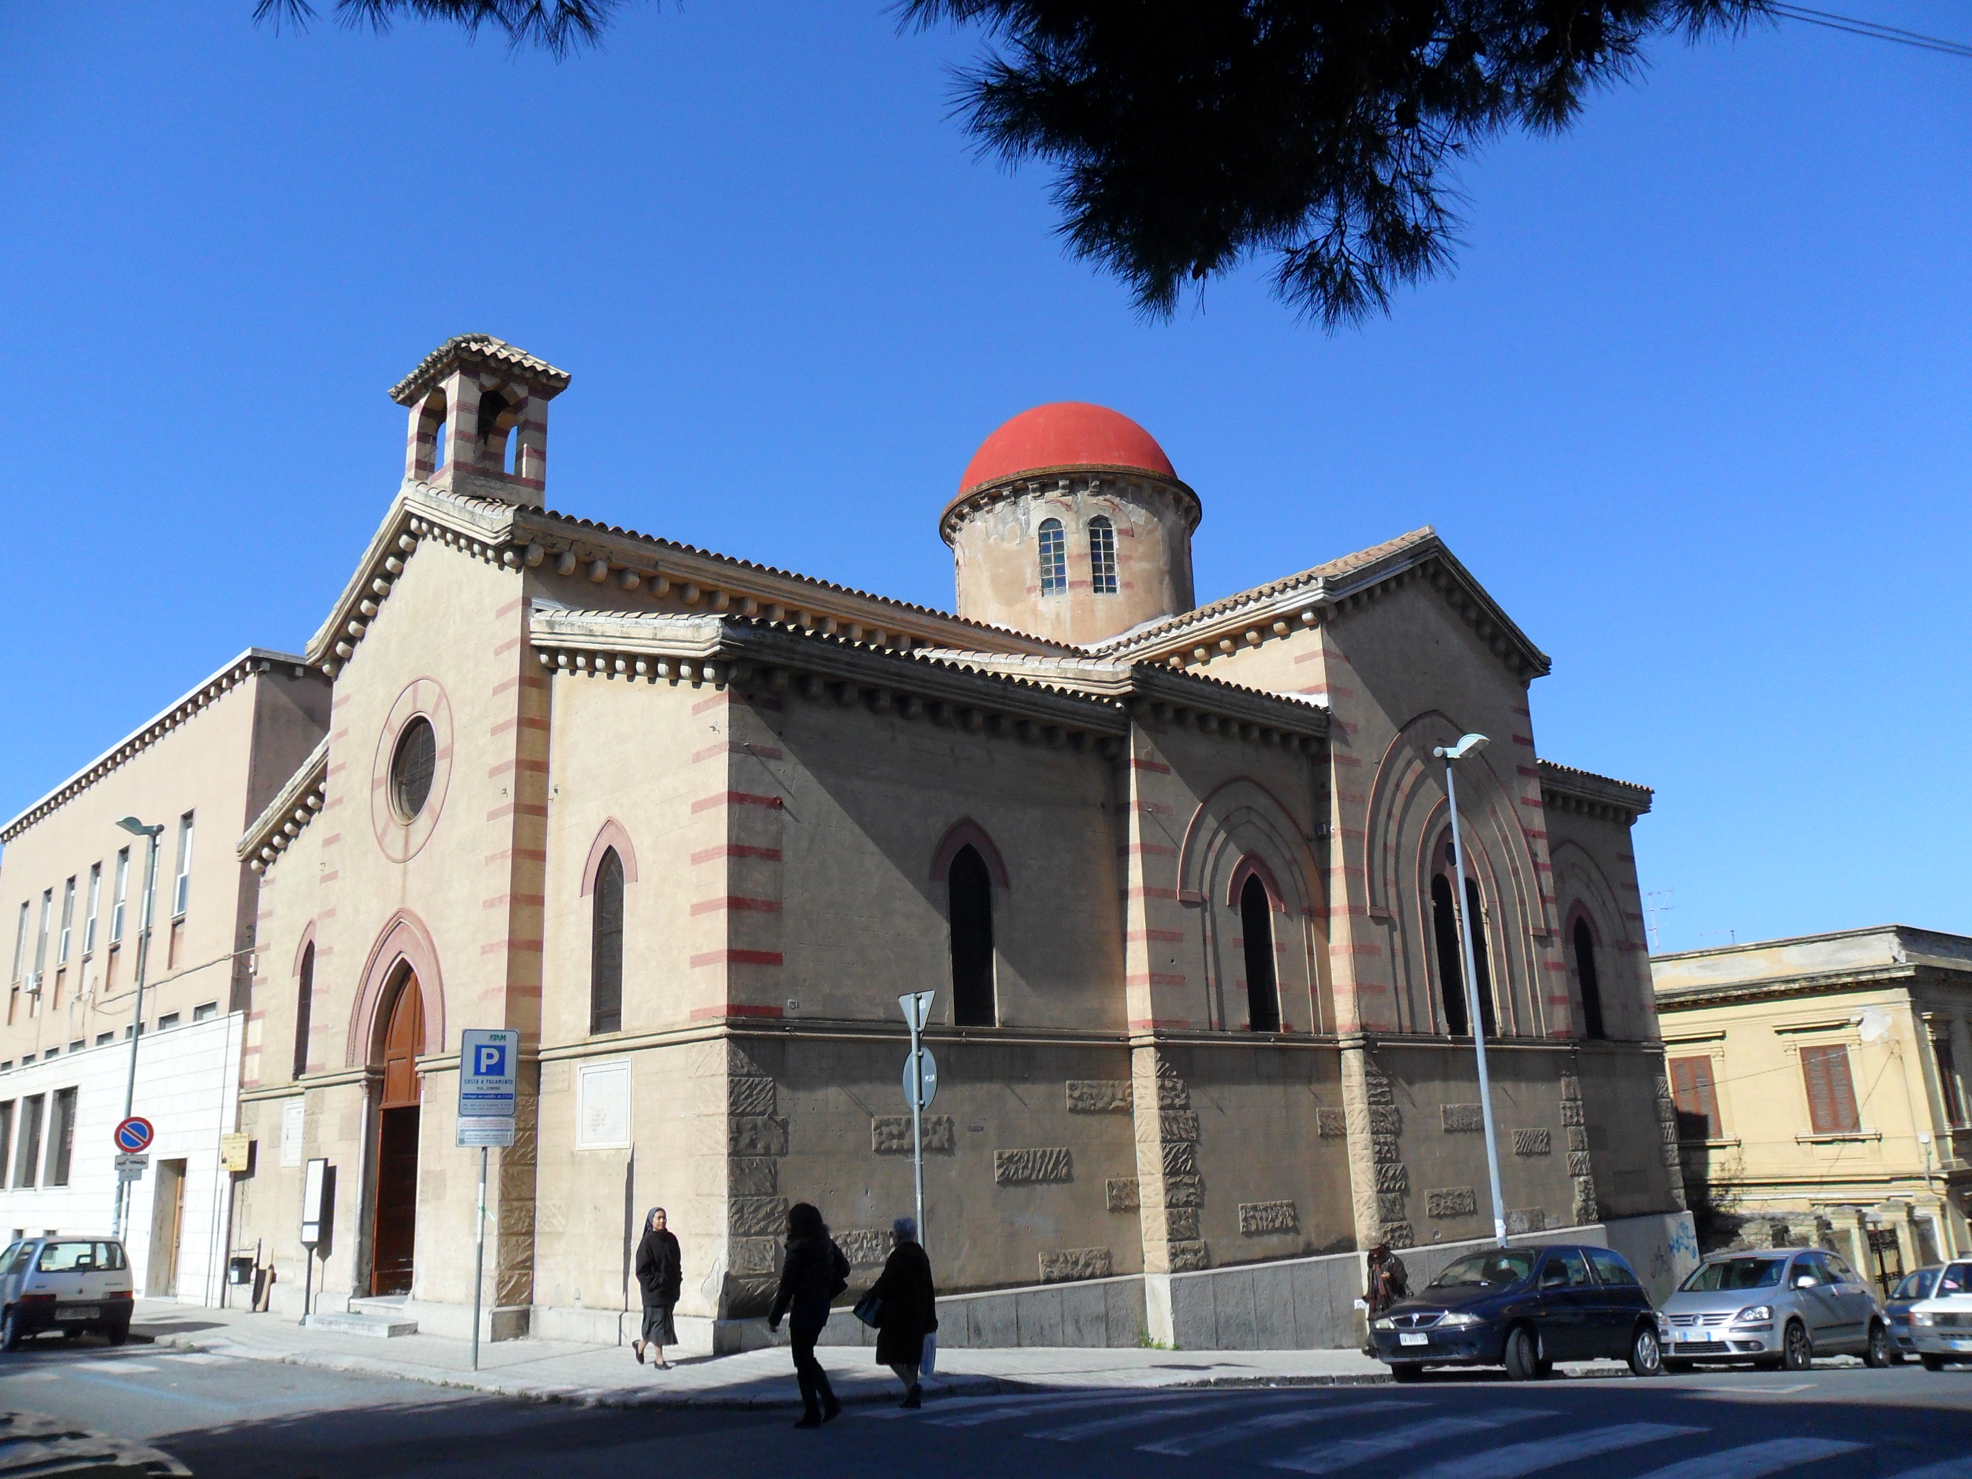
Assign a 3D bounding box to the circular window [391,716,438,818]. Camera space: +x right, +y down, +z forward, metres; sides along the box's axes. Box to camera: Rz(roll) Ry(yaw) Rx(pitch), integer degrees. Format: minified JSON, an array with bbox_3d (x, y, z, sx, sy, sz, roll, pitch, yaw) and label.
[{"bbox_3d":[-9.005,0.504,24.497,0.250,1.775,1.805,11,-20,-42],"label":"circular window"}]

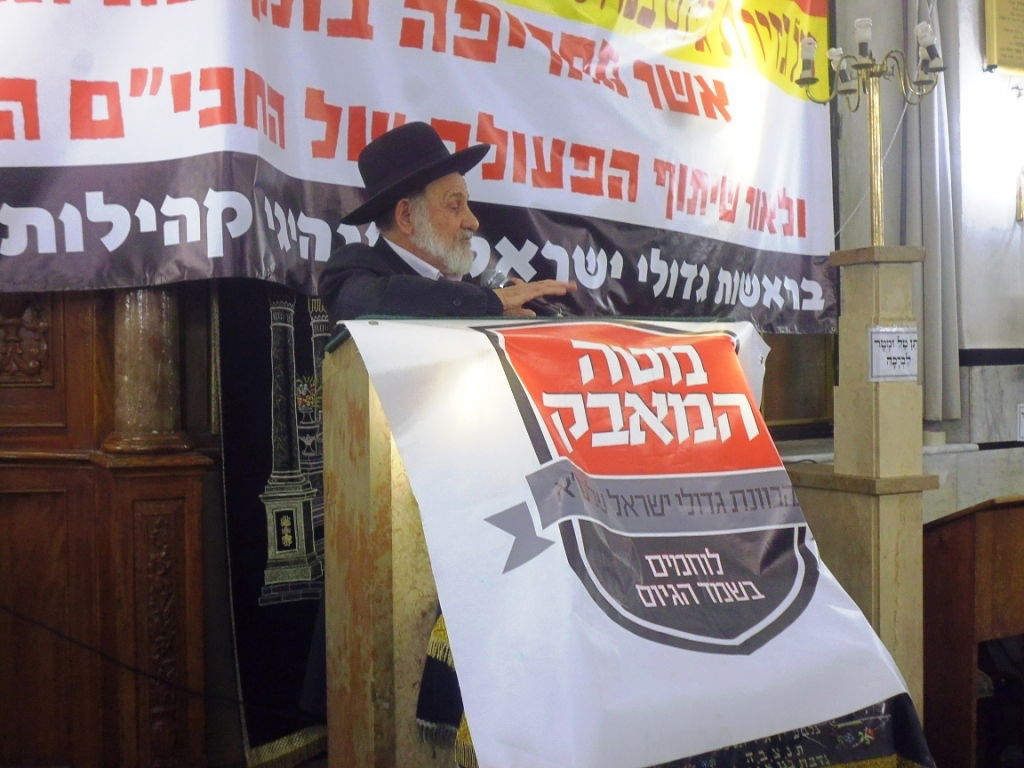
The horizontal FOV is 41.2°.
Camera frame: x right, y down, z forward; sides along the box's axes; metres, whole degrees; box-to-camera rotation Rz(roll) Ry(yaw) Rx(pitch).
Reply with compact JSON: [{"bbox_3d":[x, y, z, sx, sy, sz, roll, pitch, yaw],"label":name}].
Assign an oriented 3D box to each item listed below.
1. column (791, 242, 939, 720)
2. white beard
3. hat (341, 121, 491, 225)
[{"bbox_3d":[1.065,0.322,4.129,0.250,1.450,0.360,-1,1,-27],"label":"column"},{"bbox_3d":[-0.144,-0.296,2.790,0.130,0.150,0.145,0,1,9],"label":"white beard"},{"bbox_3d":[-0.215,-0.448,2.800,0.345,0.135,0.310,-27,-2,7],"label":"hat"}]

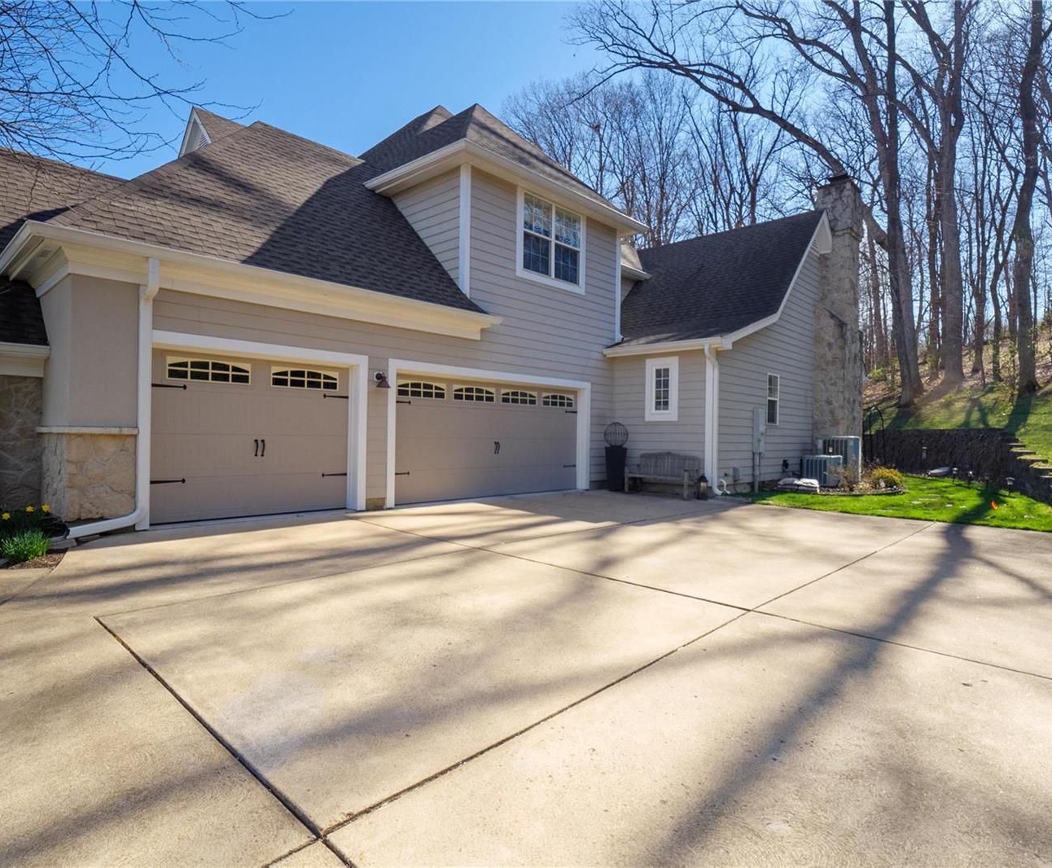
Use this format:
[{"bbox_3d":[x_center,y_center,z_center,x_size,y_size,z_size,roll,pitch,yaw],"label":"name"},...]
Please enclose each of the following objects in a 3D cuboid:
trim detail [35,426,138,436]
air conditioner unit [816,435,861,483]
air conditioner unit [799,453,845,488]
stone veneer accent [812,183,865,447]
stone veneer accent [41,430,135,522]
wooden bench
[{"bbox_3d":[-5.198,-0.027,6.839,1.500,0.090,0.680,0,-1,43],"label":"trim detail"},{"bbox_3d":[8.027,0.678,14.896,0.780,1.170,0.780,0,-1,43],"label":"air conditioner unit"},{"bbox_3d":[7.316,0.899,14.307,0.700,0.760,0.700,0,-1,43],"label":"air conditioner unit"},{"bbox_3d":[8.693,-2.835,16.104,0.810,8.470,1.580,0,-1,45],"label":"stone veneer accent"},{"bbox_3d":[-5.168,0.486,6.830,1.420,0.945,0.640,0,-1,43],"label":"stone veneer accent"},{"bbox_3d":[2.808,0.815,11.781,1.420,0.890,0.680,0,-1,41],"label":"wooden bench"}]

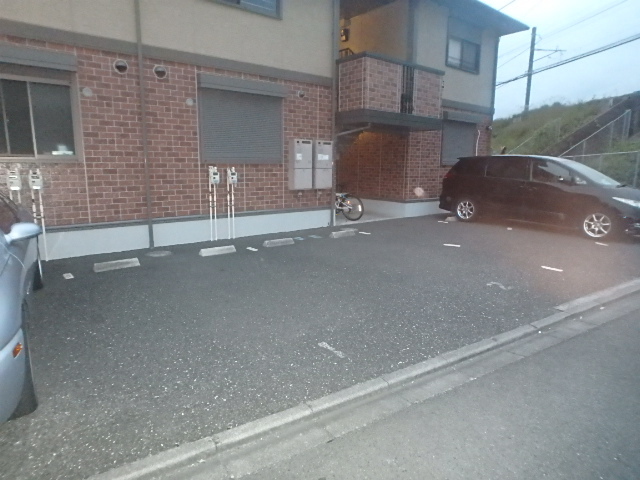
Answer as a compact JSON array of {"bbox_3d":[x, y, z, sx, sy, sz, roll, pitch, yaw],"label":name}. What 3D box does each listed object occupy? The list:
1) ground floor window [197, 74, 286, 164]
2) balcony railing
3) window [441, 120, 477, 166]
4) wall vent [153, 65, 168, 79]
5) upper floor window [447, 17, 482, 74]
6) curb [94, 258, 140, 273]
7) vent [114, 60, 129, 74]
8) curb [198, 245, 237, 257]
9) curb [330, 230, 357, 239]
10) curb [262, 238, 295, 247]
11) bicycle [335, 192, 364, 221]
[{"bbox_3d":[-1.390,-2.192,7.287,1.776,1.514,0.140,-8,13,-37],"label":"ground floor window"},{"bbox_3d":[1.699,-3.298,9.041,2.740,1.394,0.804,-8,13,-37],"label":"balcony railing"},{"bbox_3d":[4.139,-2.854,11.516,1.715,1.306,0.090,-8,13,-37],"label":"window"},{"bbox_3d":[-2.565,-2.712,6.277,0.188,0.194,0.090,-8,13,-37],"label":"wall vent"},{"bbox_3d":[4.136,-5.486,10.992,1.688,1.273,0.130,-8,13,-37],"label":"upper floor window"},{"bbox_3d":[-2.763,0.330,5.313,0.568,0.110,0.140,-8,13,-37],"label":"curb"},{"bbox_3d":[-3.020,-2.646,5.934,0.188,0.194,0.090,-8,13,-37],"label":"vent"},{"bbox_3d":[-1.614,0.161,6.182,0.580,0.110,0.140,-8,13,-37],"label":"curb"},{"bbox_3d":[0.454,-0.139,7.739,0.612,0.110,0.140,-8,13,-37],"label":"curb"},{"bbox_3d":[-0.725,0.031,6.860,0.576,0.110,0.140,-8,13,-37],"label":"curb"},{"bbox_3d":[0.478,-1.034,10.058,1.650,0.980,0.550,9,13,38],"label":"bicycle"}]

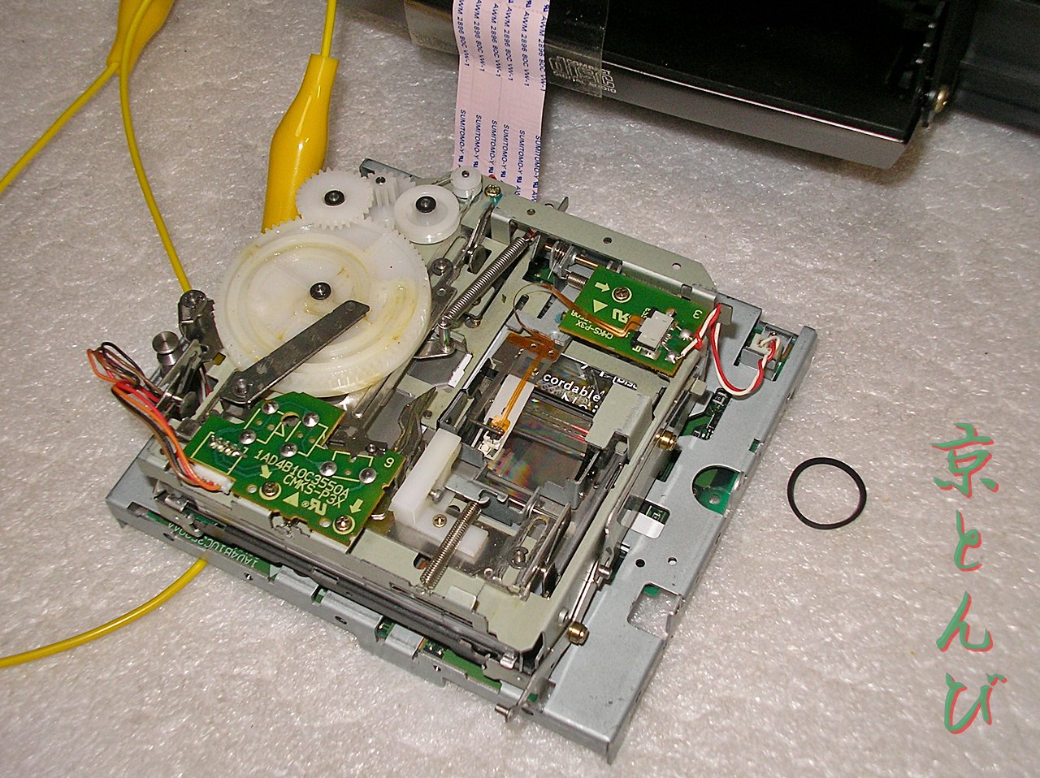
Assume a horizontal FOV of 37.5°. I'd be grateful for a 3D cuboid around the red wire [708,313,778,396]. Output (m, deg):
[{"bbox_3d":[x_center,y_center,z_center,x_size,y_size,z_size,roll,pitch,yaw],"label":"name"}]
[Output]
[{"bbox_3d":[0.047,-0.008,0.338,0.014,0.009,0.017,23,59,18],"label":"red wire"}]

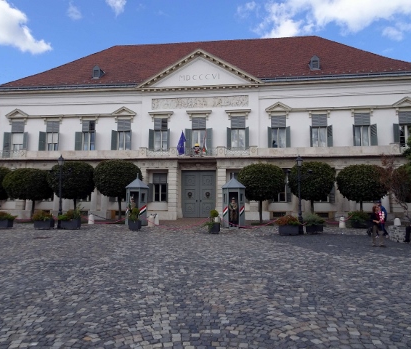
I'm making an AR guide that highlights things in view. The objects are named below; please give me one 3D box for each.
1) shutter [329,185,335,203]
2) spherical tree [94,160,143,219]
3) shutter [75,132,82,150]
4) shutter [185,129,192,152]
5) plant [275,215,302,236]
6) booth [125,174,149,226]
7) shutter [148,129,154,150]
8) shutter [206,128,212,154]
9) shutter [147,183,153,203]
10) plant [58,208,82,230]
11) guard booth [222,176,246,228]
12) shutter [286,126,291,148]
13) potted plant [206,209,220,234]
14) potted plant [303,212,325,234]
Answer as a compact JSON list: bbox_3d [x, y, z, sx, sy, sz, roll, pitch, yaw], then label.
[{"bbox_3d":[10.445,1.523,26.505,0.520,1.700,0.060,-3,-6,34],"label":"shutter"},{"bbox_3d":[-6.876,1.226,25.487,3.850,4.700,3.850,0,-5,6],"label":"spherical tree"},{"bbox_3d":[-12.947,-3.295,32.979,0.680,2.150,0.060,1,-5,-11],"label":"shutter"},{"bbox_3d":[-1.419,-2.768,27.901,0.570,2.355,0.060,1,-5,-12],"label":"shutter"},{"bbox_3d":[4.119,2.527,16.044,1.200,0.987,0.750,0,-5,6],"label":"plant"},{"bbox_3d":[-4.610,1.697,21.834,1.600,3.543,1.420,0,-5,4],"label":"booth"},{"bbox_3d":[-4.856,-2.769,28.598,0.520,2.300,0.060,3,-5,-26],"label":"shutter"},{"bbox_3d":[0.326,-2.740,27.704,0.560,2.408,0.060,-2,-5,28],"label":"shutter"},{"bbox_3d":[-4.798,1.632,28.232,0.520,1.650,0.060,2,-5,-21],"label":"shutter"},{"bbox_3d":[-8.011,2.616,19.267,1.400,1.320,0.750,0,-5,7],"label":"plant"},{"bbox_3d":[1.831,1.665,20.759,1.480,3.370,1.300,0,-5,6],"label":"guard booth"},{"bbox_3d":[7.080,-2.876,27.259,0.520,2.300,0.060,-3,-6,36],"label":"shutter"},{"bbox_3d":[0.381,2.459,16.852,0.760,1.254,0.680,0,-5,6],"label":"potted plant"},{"bbox_3d":[5.826,2.628,17.240,1.060,1.080,0.750,0,-5,6],"label":"potted plant"}]

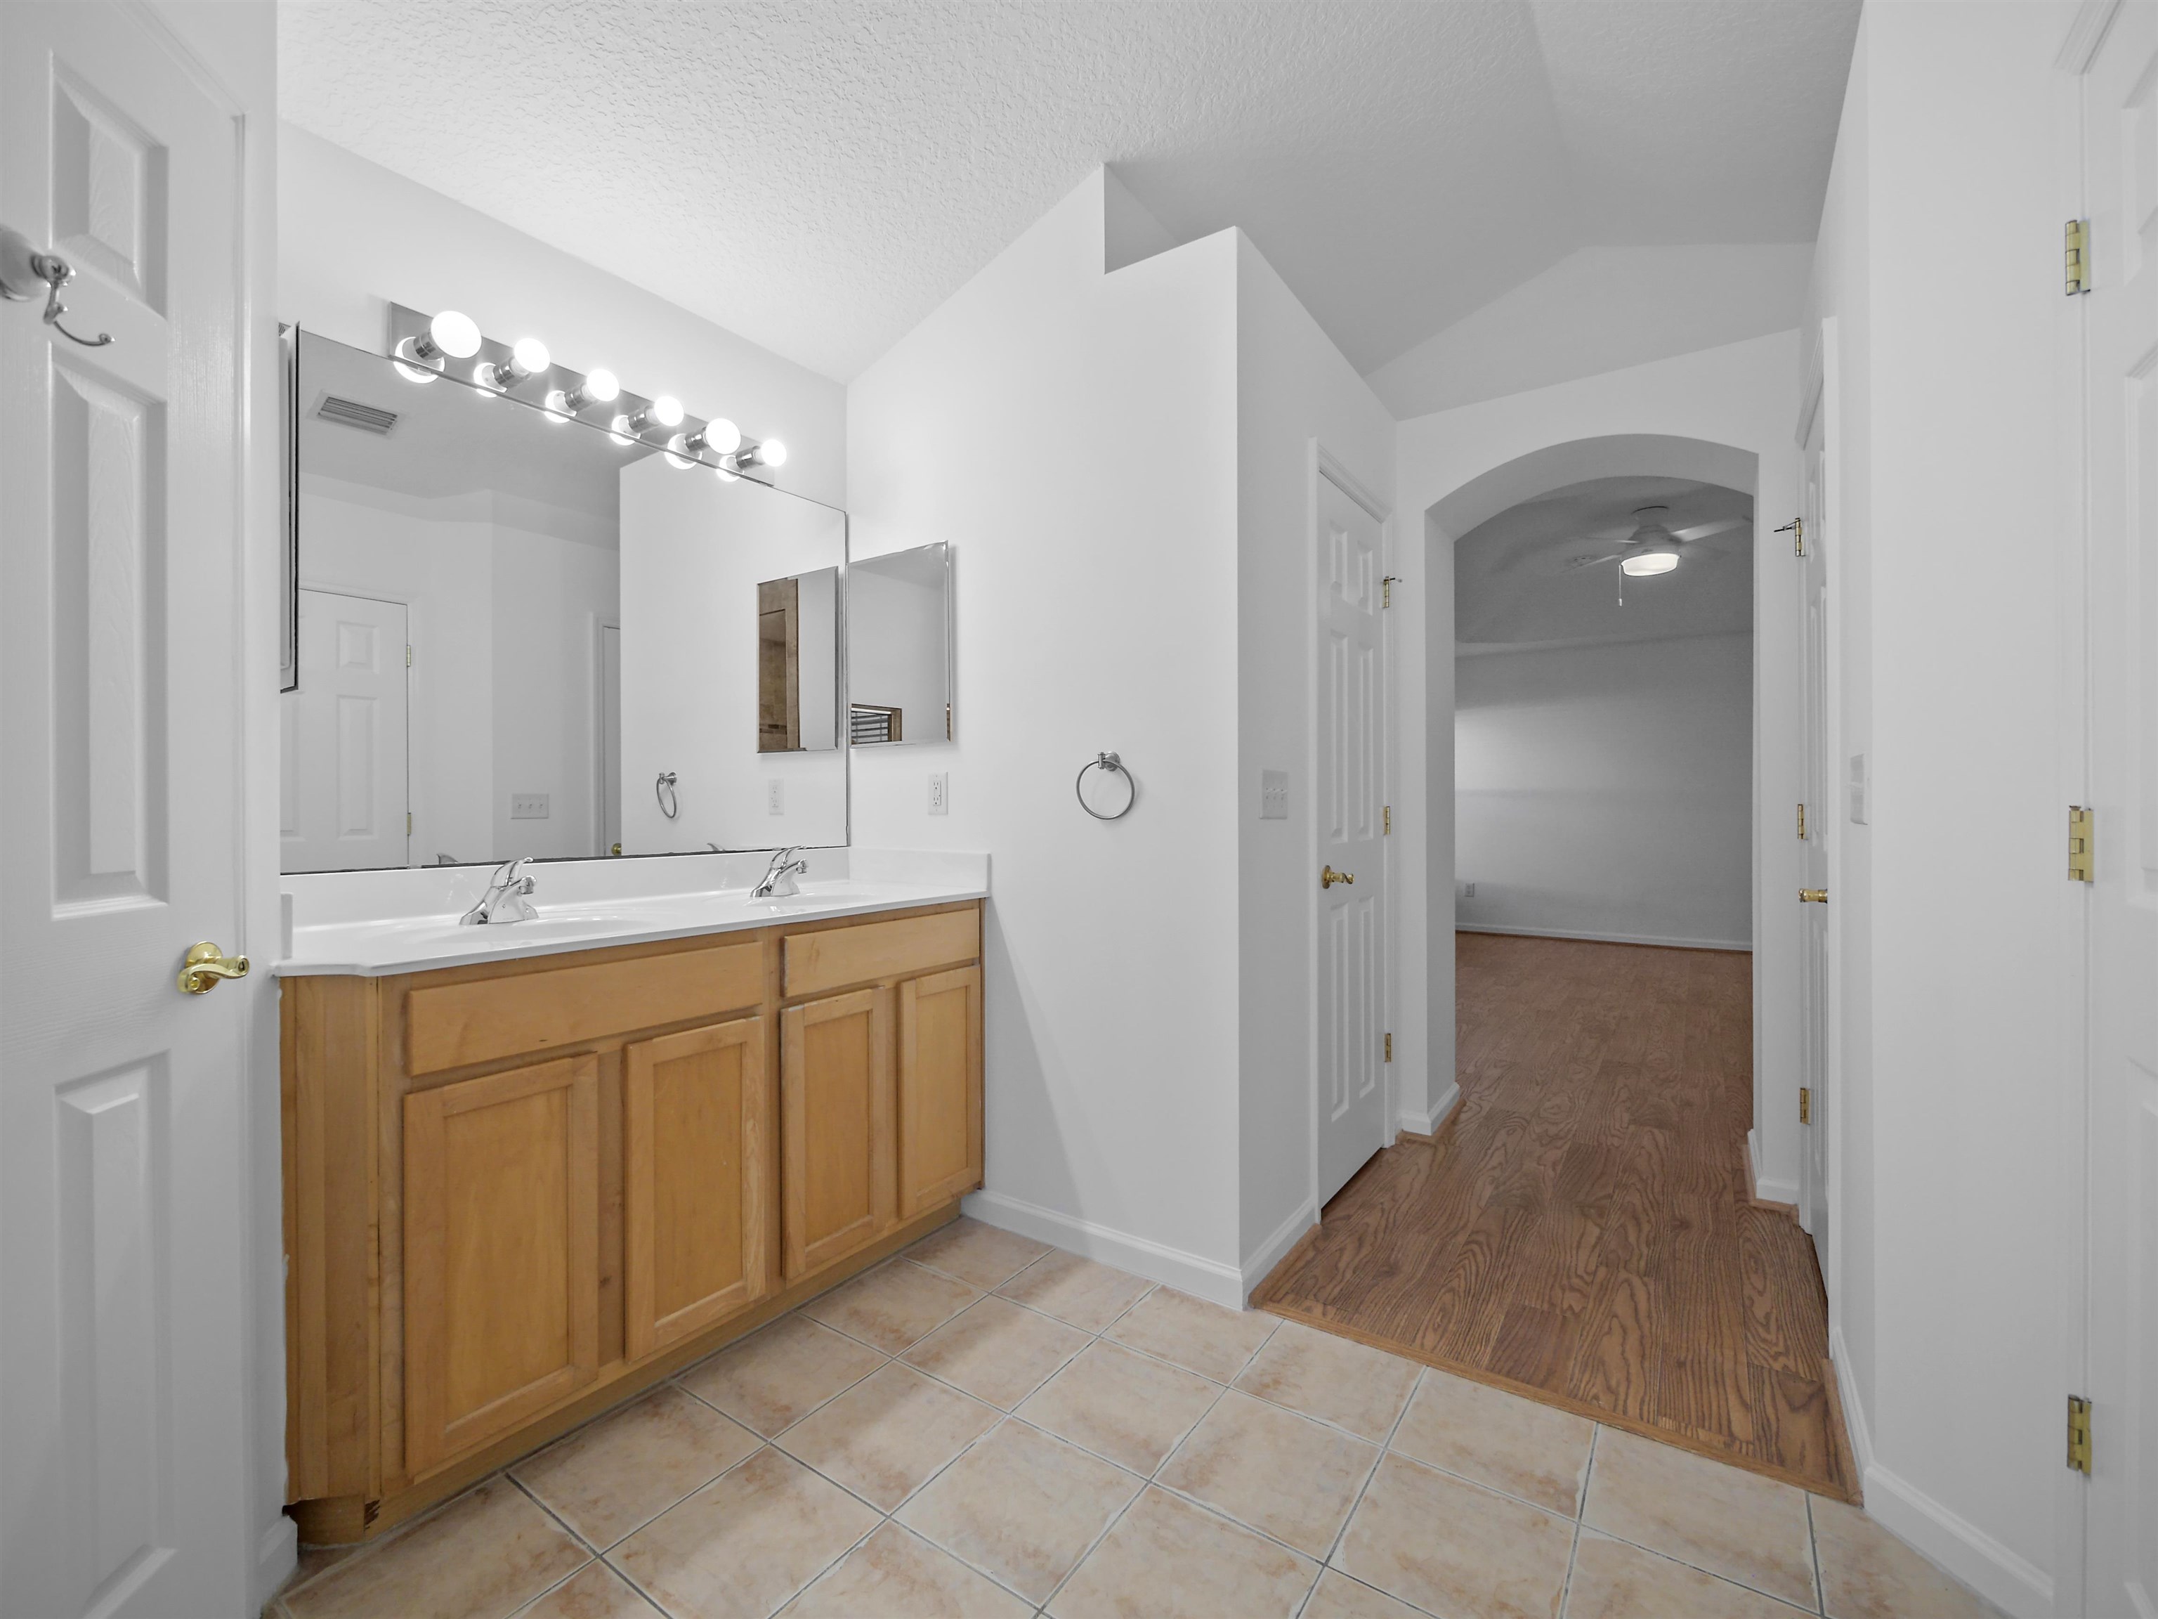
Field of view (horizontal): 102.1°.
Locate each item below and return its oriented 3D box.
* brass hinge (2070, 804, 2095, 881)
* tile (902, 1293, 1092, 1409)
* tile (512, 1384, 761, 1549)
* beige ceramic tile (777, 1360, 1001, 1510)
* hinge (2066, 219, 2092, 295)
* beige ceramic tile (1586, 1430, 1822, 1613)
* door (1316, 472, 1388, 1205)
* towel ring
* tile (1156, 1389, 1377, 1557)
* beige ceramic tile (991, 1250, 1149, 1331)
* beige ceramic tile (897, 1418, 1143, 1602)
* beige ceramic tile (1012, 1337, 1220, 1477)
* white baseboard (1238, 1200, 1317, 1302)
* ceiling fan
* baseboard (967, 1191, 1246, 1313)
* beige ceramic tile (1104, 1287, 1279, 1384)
[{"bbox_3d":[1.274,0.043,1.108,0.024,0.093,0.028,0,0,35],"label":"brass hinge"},{"bbox_3d":[-0.169,1.140,1.841,0.299,0.010,0.299,0,0,34],"label":"tile"},{"bbox_3d":[-0.774,1.150,1.545,0.300,0.010,0.300,0,0,35],"label":"tile"},{"bbox_3d":[-0.346,1.150,1.616,0.300,0.010,0.300,0,0,35],"label":"beige ceramic tile"},{"bbox_3d":[1.294,-0.715,1.130,0.015,0.090,0.027,0,0,-12],"label":"hinge"},{"bbox_3d":[1.012,1.150,1.432,0.300,0.010,0.285,0,0,35],"label":"beige ceramic tile"},{"bbox_3d":[0.806,0.088,2.625,0.037,2.030,0.600,0,0,35],"label":"door"},{"bbox_3d":[0.075,-0.056,2.157,0.160,0.166,0.067,0,0,35],"label":"towel ring"},{"bbox_3d":[0.336,1.150,1.525,0.300,0.010,0.300,0,0,35],"label":"tile"},{"bbox_3d":[-0.007,1.139,2.066,0.302,0.010,0.256,0,0,34],"label":"beige ceramic tile"},{"bbox_3d":[-0.092,1.139,1.435,0.298,0.010,0.295,0,0,34],"label":"beige ceramic tile"},{"bbox_3d":[0.083,1.150,1.690,0.300,0.010,0.300,0,0,35],"label":"beige ceramic tile"},{"bbox_3d":[0.493,1.087,2.161,0.015,0.092,0.460,0,0,34],"label":"white baseboard"},{"bbox_3d":[3.246,-1.516,4.950,1.280,0.380,1.280,0,0,34],"label":"ceiling fan"},{"bbox_3d":[0.027,1.089,2.212,0.844,0.092,0.015,0,0,34],"label":"baseboard"},{"bbox_3d":[0.244,1.138,1.901,0.299,0.010,0.262,0,0,34],"label":"beige ceramic tile"}]

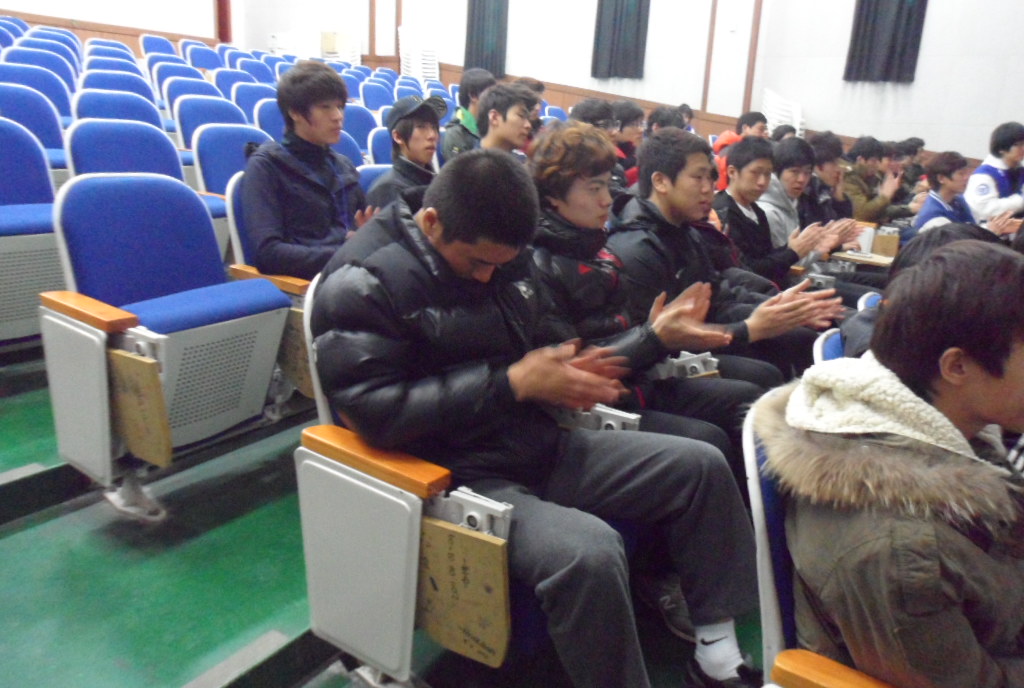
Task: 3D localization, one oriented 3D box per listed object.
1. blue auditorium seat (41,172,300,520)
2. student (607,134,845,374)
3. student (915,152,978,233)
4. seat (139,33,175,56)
[{"bbox_3d":[-0.951,-0.057,2.267,0.540,0.860,0.580,12,19,31],"label":"blue auditorium seat"},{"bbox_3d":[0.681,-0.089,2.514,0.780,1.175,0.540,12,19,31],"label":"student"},{"bbox_3d":[2.911,-0.834,5.487,0.760,1.130,0.520,12,19,31],"label":"student"},{"bbox_3d":[-4.095,-3.201,9.171,0.540,0.860,0.580,12,19,31],"label":"seat"}]

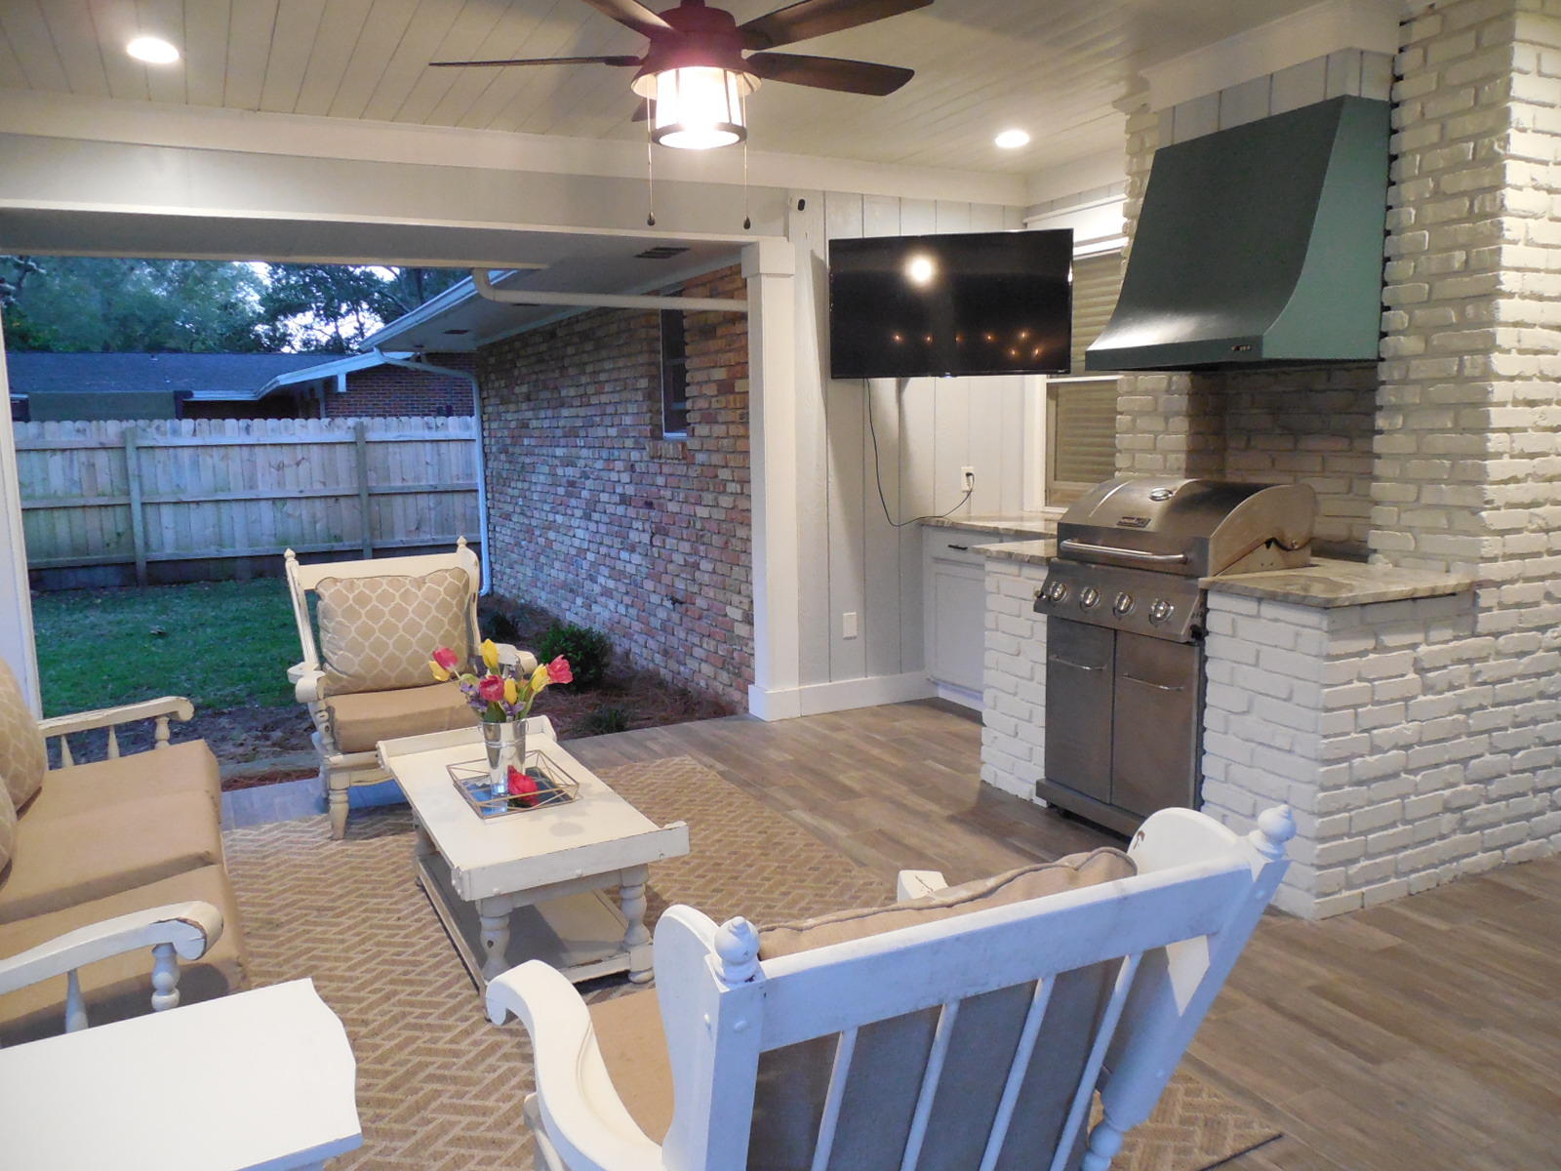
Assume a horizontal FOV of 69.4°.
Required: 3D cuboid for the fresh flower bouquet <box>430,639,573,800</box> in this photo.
[{"bbox_3d":[-0.756,0.350,2.991,0.330,0.410,0.300,-6,10,-26],"label":"fresh flower bouquet"}]

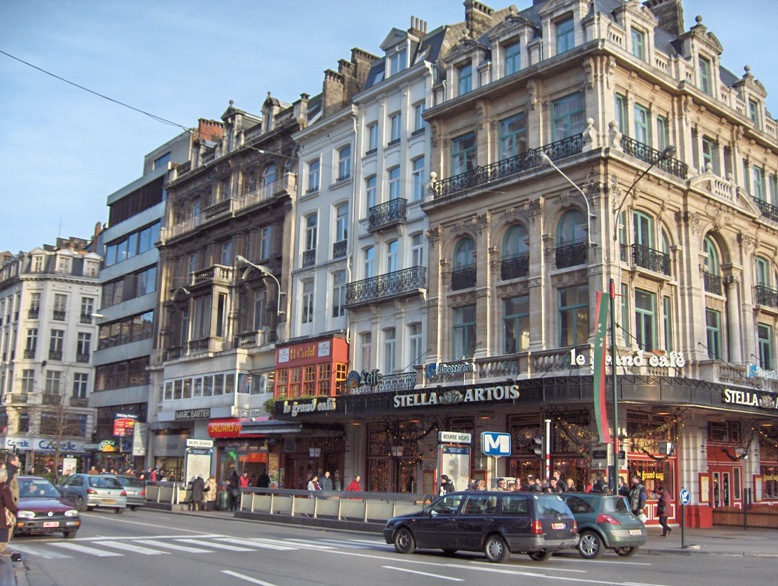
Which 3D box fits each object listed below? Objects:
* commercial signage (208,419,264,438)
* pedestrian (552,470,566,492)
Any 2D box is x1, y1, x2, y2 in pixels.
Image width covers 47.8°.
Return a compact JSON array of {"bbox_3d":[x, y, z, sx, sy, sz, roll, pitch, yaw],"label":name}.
[{"bbox_3d":[-8.310,7.492,48.408,0.500,0.970,5.600,11,-15,-39],"label":"commercial signage"},{"bbox_3d":[5.025,6.153,25.792,0.350,1.830,0.500,2,-11,-5],"label":"pedestrian"}]

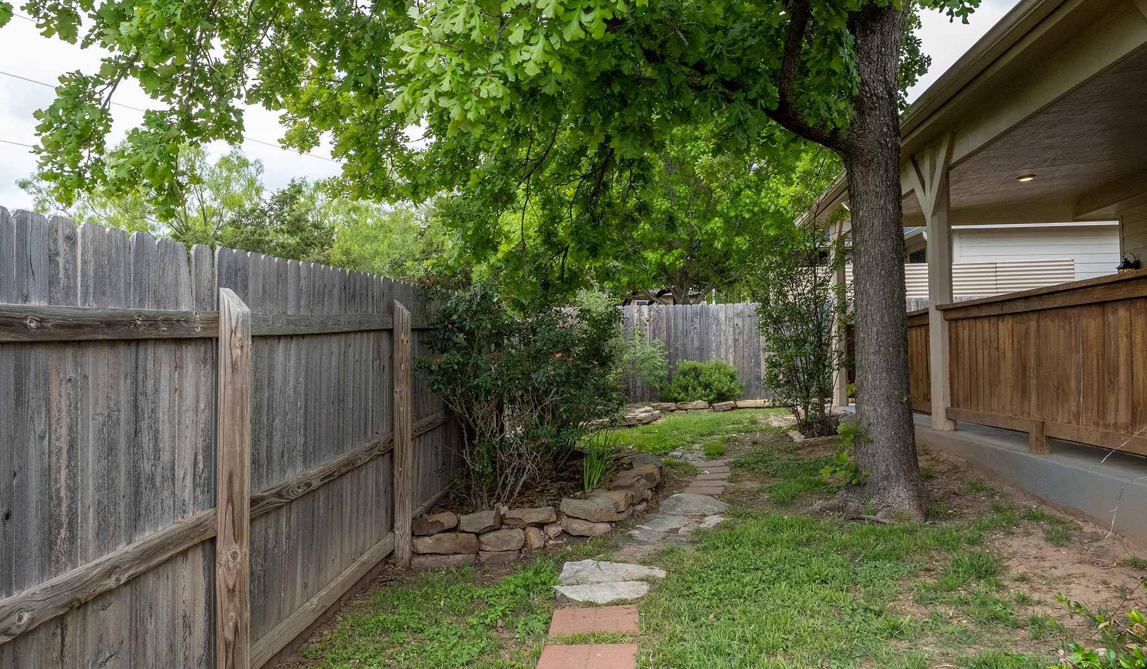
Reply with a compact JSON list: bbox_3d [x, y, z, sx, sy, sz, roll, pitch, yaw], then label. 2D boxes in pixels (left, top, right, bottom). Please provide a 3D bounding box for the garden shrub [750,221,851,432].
[{"bbox_3d":[2.480,-0.080,10.100,1.000,2.320,0.950,0,-1,4],"label":"garden shrub"}]

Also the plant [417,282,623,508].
[{"bbox_3d":[-0.360,0.400,6.950,1.400,1.560,1.300,0,-1,4],"label":"plant"}]

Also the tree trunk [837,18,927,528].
[{"bbox_3d":[2.040,-0.530,6.200,0.530,3.360,0.520,0,-1,4],"label":"tree trunk"}]

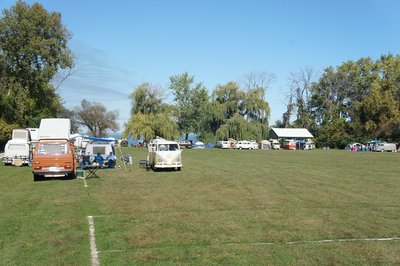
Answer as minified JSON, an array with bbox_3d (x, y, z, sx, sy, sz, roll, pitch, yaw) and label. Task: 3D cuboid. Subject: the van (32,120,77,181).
[{"bbox_3d":[-7.050,0.740,25.100,1.850,2.920,4.500,0,0,-12],"label":"van"}]

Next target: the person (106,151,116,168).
[{"bbox_3d":[-5.880,1.760,33.800,0.800,1.200,0.620,0,0,-9],"label":"person"}]

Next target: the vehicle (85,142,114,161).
[{"bbox_3d":[-7.250,1.500,37.100,1.800,1.950,4.400,0,0,-5],"label":"vehicle"}]

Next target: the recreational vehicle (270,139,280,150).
[{"bbox_3d":[17.750,2.740,119.500,1.900,2.400,4.600,0,0,-2],"label":"recreational vehicle"}]

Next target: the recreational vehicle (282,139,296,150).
[{"bbox_3d":[20.950,2.850,119.000,1.800,2.200,4.400,0,0,-10],"label":"recreational vehicle"}]

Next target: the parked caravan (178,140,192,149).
[{"bbox_3d":[-4.100,2.800,119.000,4.500,1.950,1.800,0,0,0],"label":"parked caravan"}]

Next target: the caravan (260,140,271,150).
[{"bbox_3d":[15.200,2.830,118.500,2.300,2.150,2.900,0,0,0],"label":"caravan"}]

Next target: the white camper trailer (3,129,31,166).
[{"bbox_3d":[-13.750,1.080,39.300,1.750,2.650,4.500,0,0,-12],"label":"white camper trailer"}]

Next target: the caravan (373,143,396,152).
[{"bbox_3d":[38.200,3.000,105.000,4.300,1.920,1.750,0,0,-20],"label":"caravan"}]

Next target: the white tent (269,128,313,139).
[{"bbox_3d":[23.200,1.500,133.000,10.200,5.100,7.800,0,0,-17],"label":"white tent"}]

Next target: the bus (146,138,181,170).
[{"bbox_3d":[-2.460,1.400,35.000,1.780,2.200,4.300,0,0,-12],"label":"bus"}]

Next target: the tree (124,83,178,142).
[{"bbox_3d":[-12.300,-4.400,130.000,13.700,16.600,13.700,0,0,0],"label":"tree"}]

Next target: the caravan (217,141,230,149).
[{"bbox_3d":[6.400,2.750,117.000,4.500,1.950,1.800,0,0,0],"label":"caravan"}]

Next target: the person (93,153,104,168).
[{"bbox_3d":[-6.650,1.820,33.500,0.620,1.070,0.750,0,0,-9],"label":"person"}]

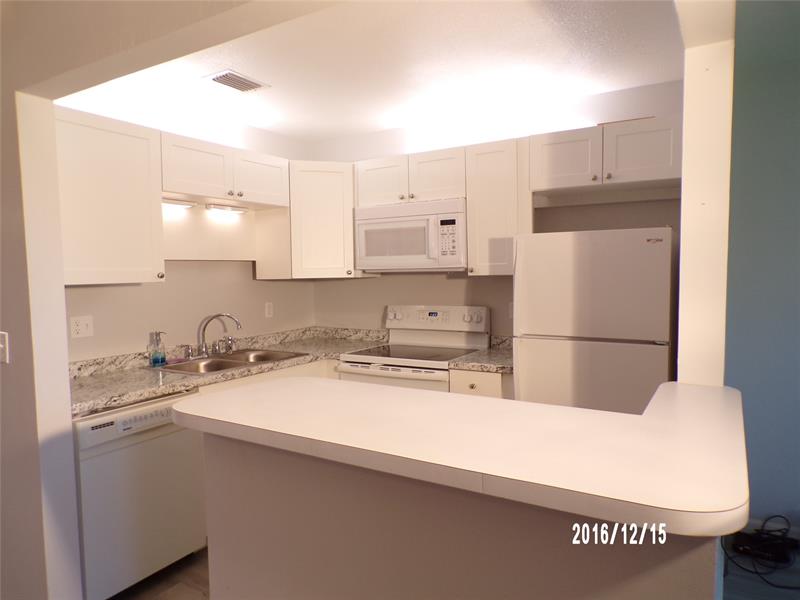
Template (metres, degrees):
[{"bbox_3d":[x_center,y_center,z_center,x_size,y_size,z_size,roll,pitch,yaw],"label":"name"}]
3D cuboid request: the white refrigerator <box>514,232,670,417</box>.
[{"bbox_3d":[1.039,0.462,2.853,0.693,1.580,0.715,1,4,31],"label":"white refrigerator"}]

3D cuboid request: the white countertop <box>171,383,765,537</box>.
[{"bbox_3d":[0.188,0.297,1.562,1.337,0.040,1.002,1,4,31],"label":"white countertop"}]

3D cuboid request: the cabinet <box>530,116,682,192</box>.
[{"bbox_3d":[1.117,-0.742,2.957,0.758,0.294,0.331,1,3,31],"label":"cabinet"}]

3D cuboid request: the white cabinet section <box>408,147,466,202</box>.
[{"bbox_3d":[0.307,-0.763,3.498,0.388,0.298,0.320,1,4,32],"label":"white cabinet section"}]

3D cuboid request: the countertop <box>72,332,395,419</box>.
[{"bbox_3d":[-0.925,0.327,3.201,0.700,0.108,2.180,1,4,31],"label":"countertop"}]

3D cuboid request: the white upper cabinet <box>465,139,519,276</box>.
[{"bbox_3d":[0.606,-0.520,3.283,0.311,0.755,0.331,1,3,31],"label":"white upper cabinet"}]

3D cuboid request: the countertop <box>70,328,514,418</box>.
[{"bbox_3d":[-0.453,0.334,2.887,1.830,0.126,2.200,1,3,31],"label":"countertop"}]

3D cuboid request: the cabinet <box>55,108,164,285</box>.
[{"bbox_3d":[-1.488,-0.452,2.609,0.328,0.753,0.615,1,4,31],"label":"cabinet"}]

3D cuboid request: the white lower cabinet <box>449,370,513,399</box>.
[{"bbox_3d":[0.594,0.800,3.211,0.353,0.876,0.630,1,4,31],"label":"white lower cabinet"}]

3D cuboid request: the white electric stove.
[{"bbox_3d":[0.111,0.649,3.447,0.756,1.185,0.670,1,3,31],"label":"white electric stove"}]

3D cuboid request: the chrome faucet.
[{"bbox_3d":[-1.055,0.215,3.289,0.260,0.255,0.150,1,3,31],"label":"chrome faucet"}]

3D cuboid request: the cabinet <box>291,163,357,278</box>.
[{"bbox_3d":[-0.562,-0.537,3.832,0.450,0.753,0.450,-2,3,-13],"label":"cabinet"}]

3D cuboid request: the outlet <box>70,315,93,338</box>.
[{"bbox_3d":[-1.600,0.137,2.804,0.011,0.114,0.114,1,4,31],"label":"outlet"}]

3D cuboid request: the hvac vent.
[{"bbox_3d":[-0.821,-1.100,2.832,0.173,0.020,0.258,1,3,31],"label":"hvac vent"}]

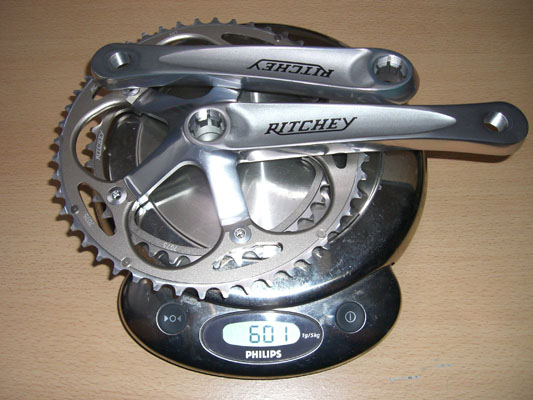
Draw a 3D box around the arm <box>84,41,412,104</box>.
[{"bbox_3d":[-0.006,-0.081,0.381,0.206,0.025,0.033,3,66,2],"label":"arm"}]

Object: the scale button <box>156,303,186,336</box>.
[{"bbox_3d":[-0.056,0.070,0.344,0.019,0.003,0.019,0,70,6],"label":"scale button"}]

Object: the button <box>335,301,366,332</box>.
[{"bbox_3d":[0.049,0.069,0.344,0.019,0.003,0.019,0,70,-7],"label":"button"}]

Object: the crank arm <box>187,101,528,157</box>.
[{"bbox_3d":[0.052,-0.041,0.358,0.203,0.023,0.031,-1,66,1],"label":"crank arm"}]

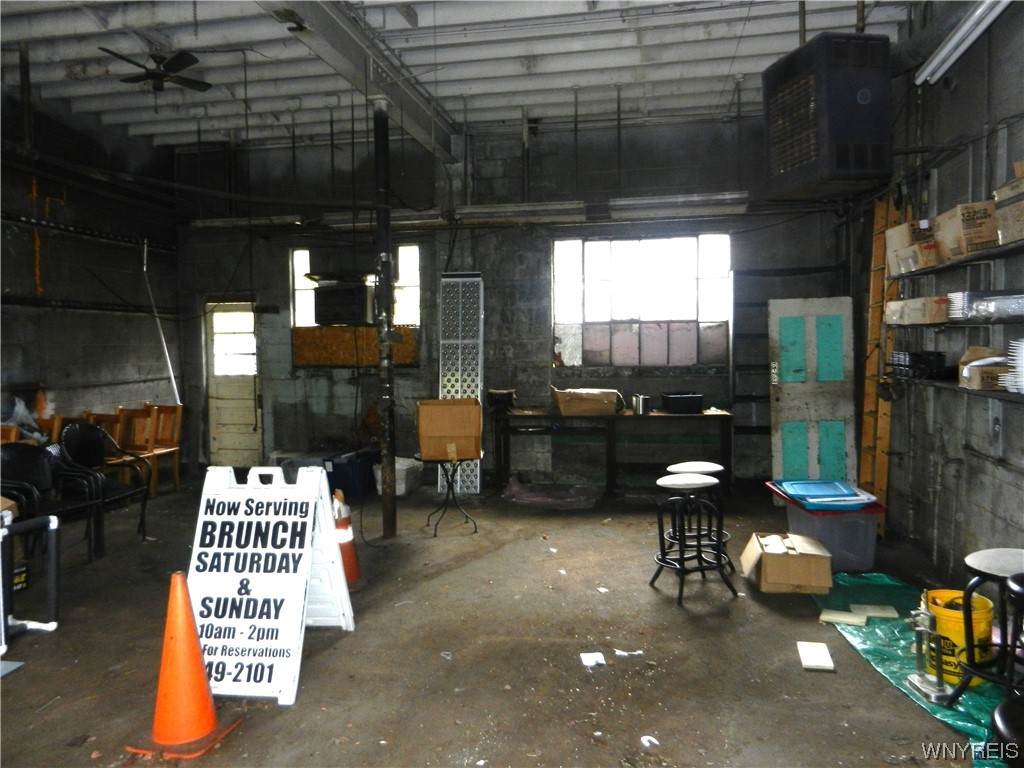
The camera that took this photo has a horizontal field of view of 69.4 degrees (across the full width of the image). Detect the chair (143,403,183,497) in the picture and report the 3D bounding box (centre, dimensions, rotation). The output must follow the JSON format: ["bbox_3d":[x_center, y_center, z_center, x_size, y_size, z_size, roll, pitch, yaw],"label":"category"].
[{"bbox_3d":[-4.190,0.783,8.633,0.450,0.980,0.480,0,3,11],"label":"chair"}]

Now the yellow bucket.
[{"bbox_3d":[2.177,1.237,3.598,0.295,0.380,0.295,0,3,11],"label":"yellow bucket"}]

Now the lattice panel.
[{"bbox_3d":[-0.564,-0.018,8.132,0.450,2.420,0.090,0,-1,11],"label":"lattice panel"}]

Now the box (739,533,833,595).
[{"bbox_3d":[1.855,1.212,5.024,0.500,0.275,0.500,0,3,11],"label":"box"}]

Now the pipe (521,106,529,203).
[{"bbox_3d":[0.150,-2.487,8.092,0.065,1.077,0.065,0,3,11],"label":"pipe"}]

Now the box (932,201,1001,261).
[{"bbox_3d":[2.745,-0.899,4.435,0.220,0.280,0.360,-4,3,11],"label":"box"}]

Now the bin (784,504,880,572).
[{"bbox_3d":[2.432,1.129,5.682,0.490,0.460,0.600,-1,3,-1],"label":"bin"}]

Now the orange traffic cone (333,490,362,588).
[{"bbox_3d":[-1.208,1.090,5.266,0.350,0.669,0.350,0,3,11],"label":"orange traffic cone"}]

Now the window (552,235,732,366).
[{"bbox_3d":[1.369,-0.891,7.864,1.879,1.418,0.100,0,3,11],"label":"window"}]

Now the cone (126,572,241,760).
[{"bbox_3d":[-1.383,1.144,3.116,0.335,0.700,0.335,1,4,21],"label":"cone"}]

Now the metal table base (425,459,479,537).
[{"bbox_3d":[-0.537,0.974,6.582,0.400,0.650,0.400,-2,4,-17],"label":"metal table base"}]

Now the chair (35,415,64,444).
[{"bbox_3d":[-4.350,0.823,6.842,0.420,0.970,0.460,0,3,11],"label":"chair"}]

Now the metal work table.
[{"bbox_3d":[1.126,0.773,8.417,2.620,0.900,0.600,0,3,11],"label":"metal work table"}]

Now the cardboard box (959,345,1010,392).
[{"bbox_3d":[2.704,-0.077,4.131,0.280,0.200,0.280,0,3,11],"label":"cardboard box"}]

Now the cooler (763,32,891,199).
[{"bbox_3d":[2.091,-1.746,4.963,0.457,0.877,0.707,-1,3,-11],"label":"cooler"}]

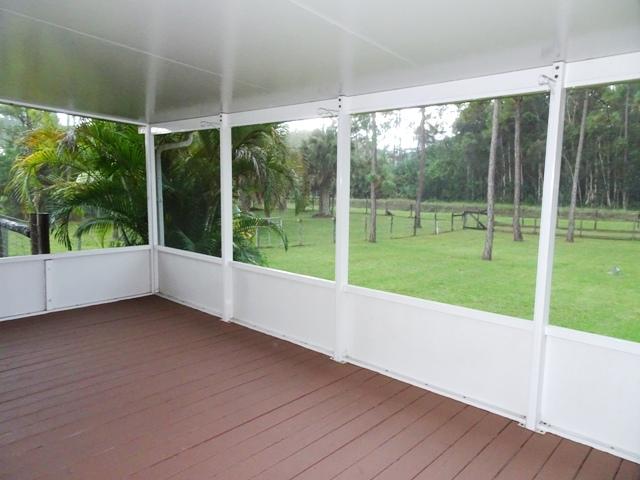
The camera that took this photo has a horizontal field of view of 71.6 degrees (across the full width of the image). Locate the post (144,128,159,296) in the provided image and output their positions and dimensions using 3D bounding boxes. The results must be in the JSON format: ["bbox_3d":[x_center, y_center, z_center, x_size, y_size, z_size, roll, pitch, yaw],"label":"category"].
[{"bbox_3d":[-2.134,-0.367,5.634,0.065,2.119,0.090,7,9,42],"label":"post"}]

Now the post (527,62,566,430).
[{"bbox_3d":[1.290,0.078,2.522,0.053,2.080,0.100,7,9,42],"label":"post"}]

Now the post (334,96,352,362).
[{"bbox_3d":[0.181,-0.057,3.534,0.051,2.087,0.102,7,9,42],"label":"post"}]

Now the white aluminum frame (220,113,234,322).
[{"bbox_3d":[-0.951,-0.214,4.564,0.051,2.114,0.102,7,9,42],"label":"white aluminum frame"}]

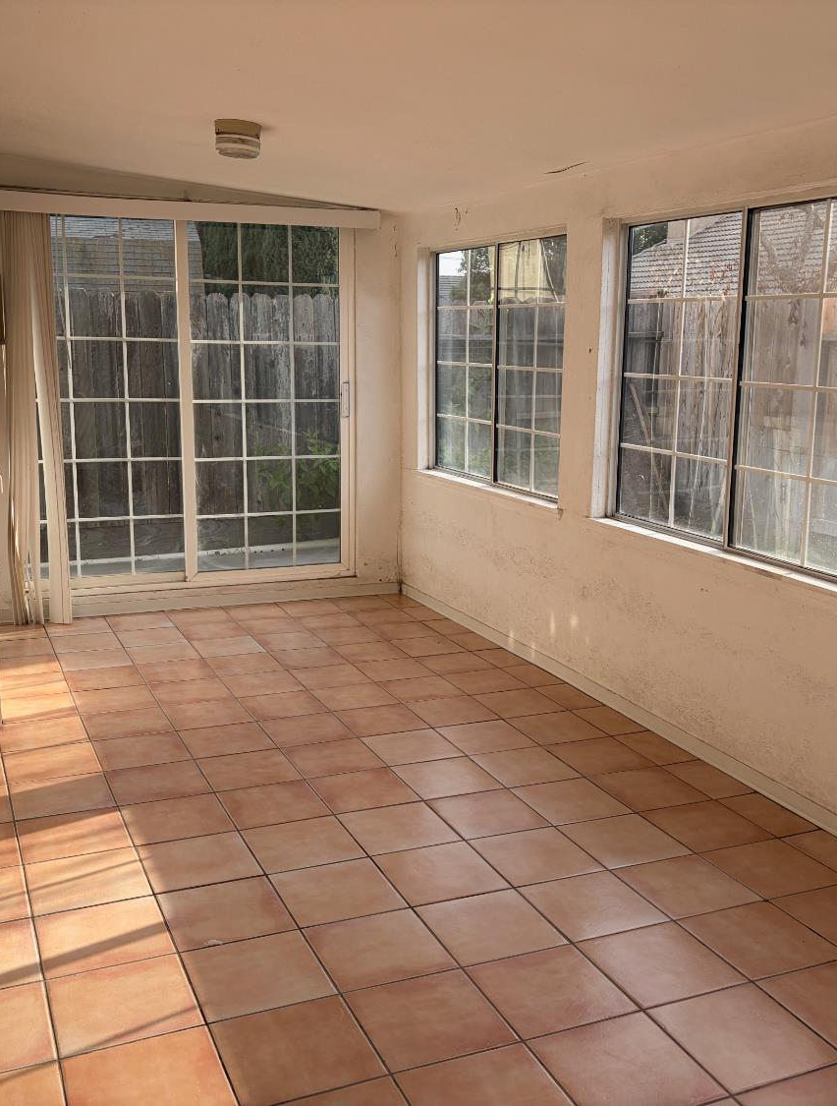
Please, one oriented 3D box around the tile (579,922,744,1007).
[{"bbox_3d":[0.584,0.996,2.677,0.300,0.011,0.300,-3,12,-23],"label":"tile"}]

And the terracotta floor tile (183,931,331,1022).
[{"bbox_3d":[-0.377,0.988,2.583,0.294,0.012,0.294,-3,12,-23],"label":"terracotta floor tile"}]

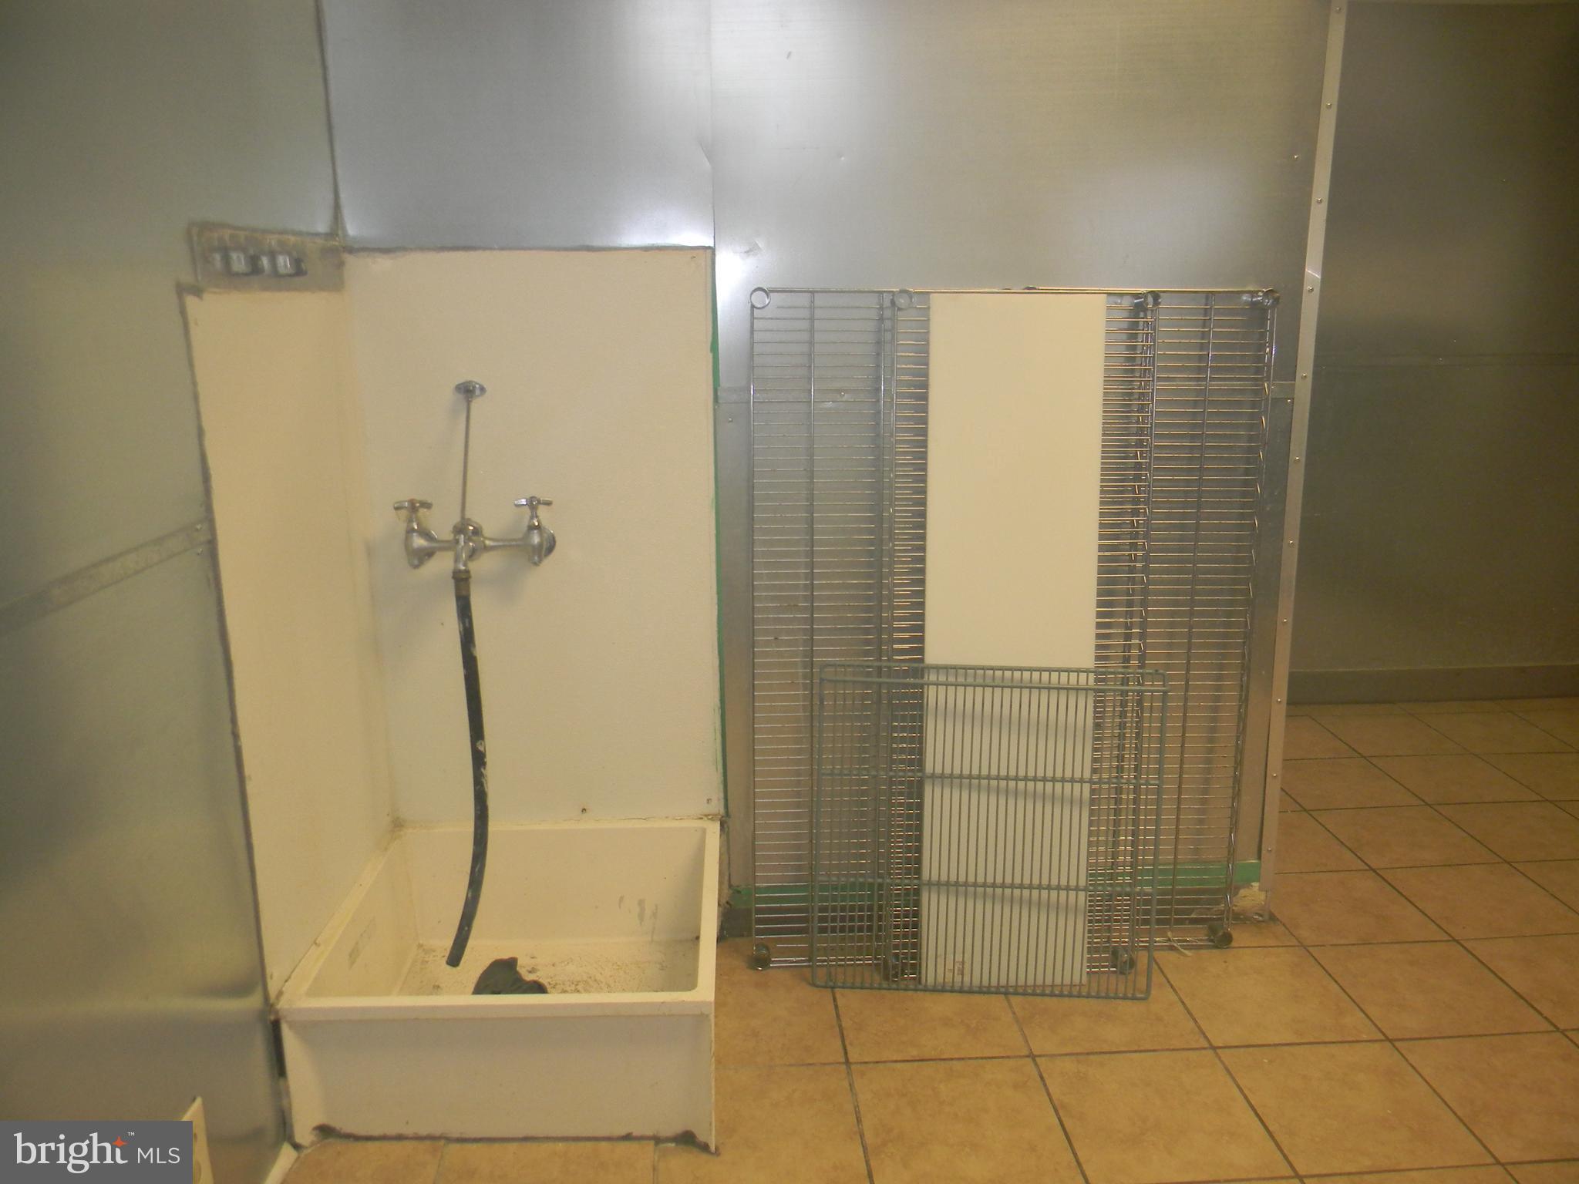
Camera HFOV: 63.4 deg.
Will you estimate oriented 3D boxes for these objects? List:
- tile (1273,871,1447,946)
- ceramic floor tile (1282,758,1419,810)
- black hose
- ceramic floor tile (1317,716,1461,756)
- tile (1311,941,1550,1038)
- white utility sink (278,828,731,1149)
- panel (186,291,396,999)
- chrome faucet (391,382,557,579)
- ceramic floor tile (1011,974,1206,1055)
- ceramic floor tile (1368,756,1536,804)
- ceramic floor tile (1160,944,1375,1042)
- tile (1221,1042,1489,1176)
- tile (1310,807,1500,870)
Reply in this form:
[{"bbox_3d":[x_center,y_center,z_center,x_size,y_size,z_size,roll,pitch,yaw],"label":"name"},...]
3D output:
[{"bbox_3d":[1.134,0.648,2.627,0.304,0.010,0.304,-1,14,-5],"label":"tile"},{"bbox_3d":[1.390,0.489,3.247,0.304,0.010,0.304,-1,14,-5],"label":"ceramic floor tile"},{"bbox_3d":[-0.561,0.316,2.174,0.092,0.724,0.040,-1,14,-5],"label":"black hose"},{"bbox_3d":[1.659,0.401,3.536,0.302,0.010,0.302,-1,15,-5],"label":"ceramic floor tile"},{"bbox_3d":[1.159,0.724,2.330,0.304,0.010,0.304,-1,14,-5],"label":"tile"},{"bbox_3d":[-0.428,0.632,2.155,0.612,0.253,0.610,0,14,-2],"label":"white utility sink"},{"bbox_3d":[-0.731,0.035,1.964,0.012,0.976,0.622,0,15,-2],"label":"panel"},{"bbox_3d":[-0.542,-0.190,2.154,0.272,0.308,0.165,0,15,-2],"label":"chrome faucet"},{"bbox_3d":[0.541,0.729,2.263,0.302,0.010,0.302,-1,15,-5],"label":"ceramic floor tile"},{"bbox_3d":[1.683,0.479,3.242,0.302,0.010,0.302,-1,15,-5],"label":"ceramic floor tile"},{"bbox_3d":[0.853,0.730,2.305,0.304,0.010,0.304,-1,14,-5],"label":"ceramic floor tile"},{"bbox_3d":[0.870,0.802,1.993,0.302,0.010,0.302,-1,15,-5],"label":"tile"},{"bbox_3d":[1.416,0.565,2.949,0.304,0.010,0.304,-1,14,-5],"label":"tile"}]

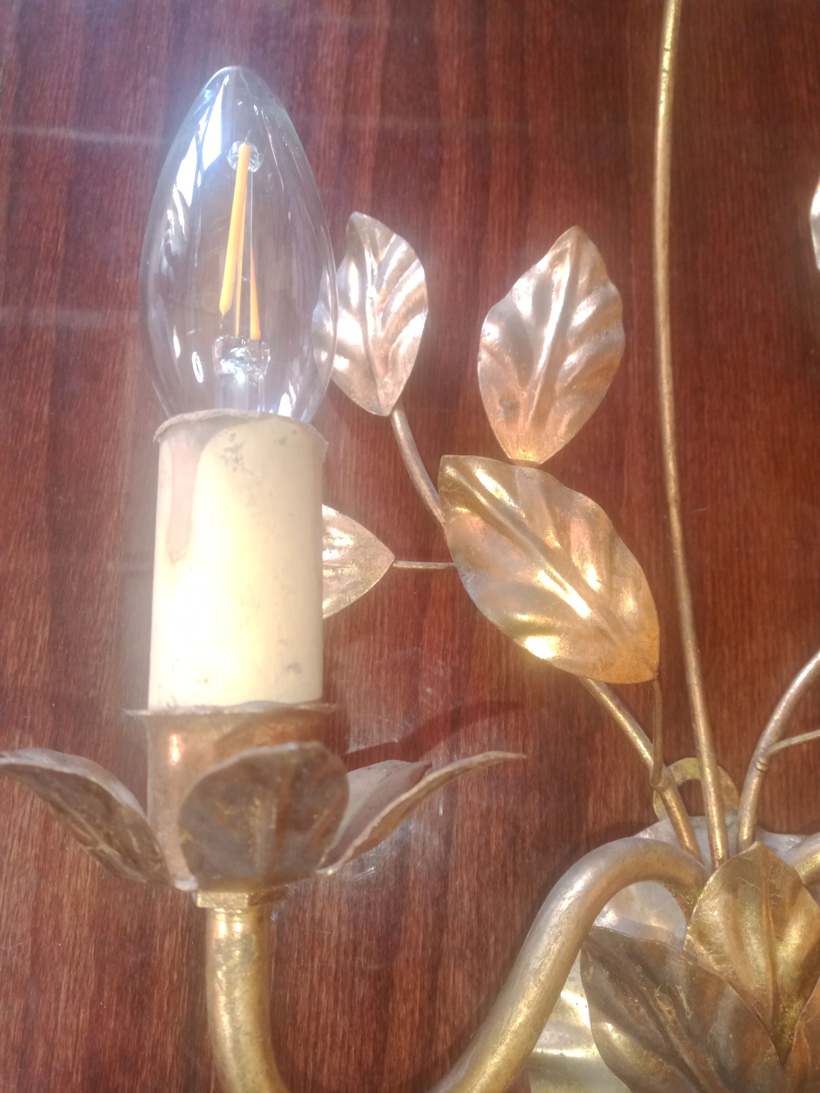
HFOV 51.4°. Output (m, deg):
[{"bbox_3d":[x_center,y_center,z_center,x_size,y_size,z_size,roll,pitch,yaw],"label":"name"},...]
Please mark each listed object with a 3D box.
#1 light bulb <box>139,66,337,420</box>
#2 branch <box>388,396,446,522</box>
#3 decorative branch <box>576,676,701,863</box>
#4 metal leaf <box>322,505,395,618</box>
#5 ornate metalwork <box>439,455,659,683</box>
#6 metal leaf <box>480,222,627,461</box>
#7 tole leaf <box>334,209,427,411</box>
[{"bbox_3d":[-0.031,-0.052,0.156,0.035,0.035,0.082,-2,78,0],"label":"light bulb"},{"bbox_3d":[0.003,-0.023,0.233,0.006,0.005,0.038,-21,81,-4],"label":"branch"},{"bbox_3d":[0.061,0.051,0.210,0.015,0.008,0.049,-26,63,-5],"label":"decorative branch"},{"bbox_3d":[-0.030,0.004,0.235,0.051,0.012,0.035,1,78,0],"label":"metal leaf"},{"bbox_3d":[0.031,0.004,0.192,0.038,0.013,0.071,-41,81,-8],"label":"ornate metalwork"},{"bbox_3d":[0.037,-0.053,0.222,0.036,0.012,0.069,12,78,3],"label":"metal leaf"},{"bbox_3d":[-0.011,-0.065,0.235,0.031,0.012,0.062,-9,78,-2],"label":"tole leaf"}]

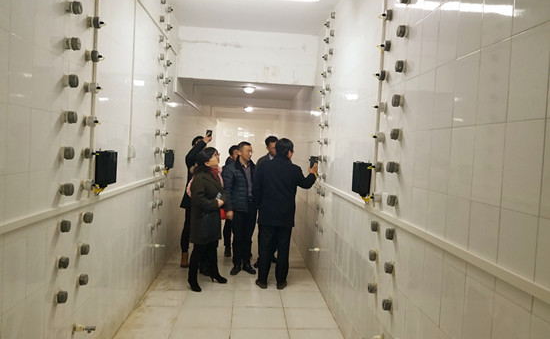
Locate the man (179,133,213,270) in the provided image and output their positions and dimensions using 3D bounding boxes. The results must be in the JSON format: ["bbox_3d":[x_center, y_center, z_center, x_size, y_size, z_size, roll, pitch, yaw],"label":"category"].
[{"bbox_3d":[-1.061,0.402,5.516,0.500,1.790,0.520,2,3,-13],"label":"man"}]

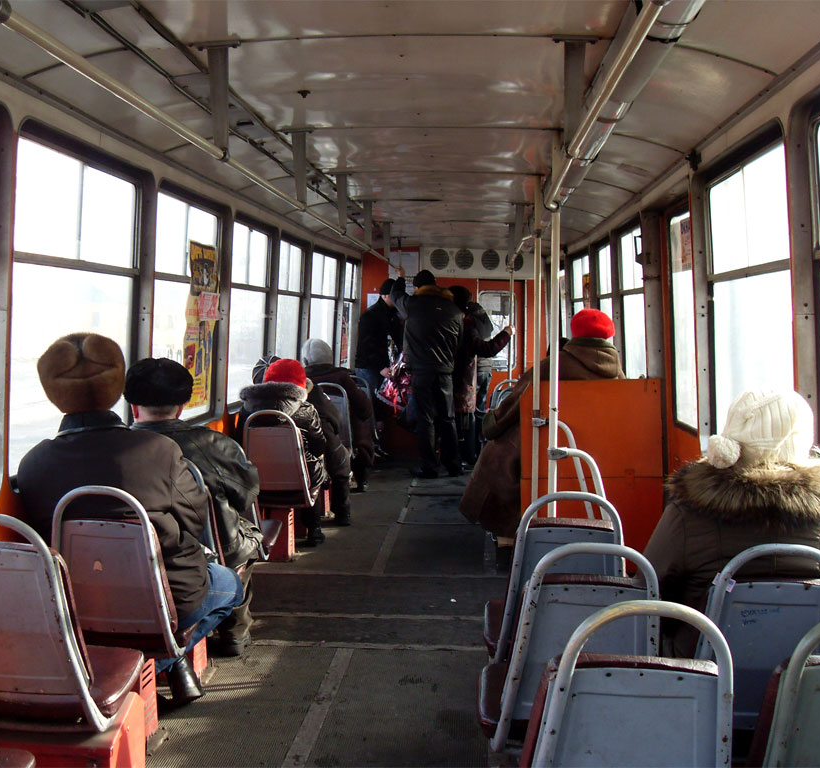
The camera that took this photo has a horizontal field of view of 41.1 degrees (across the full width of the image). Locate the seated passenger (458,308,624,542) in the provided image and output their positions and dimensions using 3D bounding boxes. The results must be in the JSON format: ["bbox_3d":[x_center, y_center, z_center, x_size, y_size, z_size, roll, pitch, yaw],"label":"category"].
[{"bbox_3d":[0.752,0.306,6.162,0.840,1.430,0.600,2,4,36],"label":"seated passenger"}]

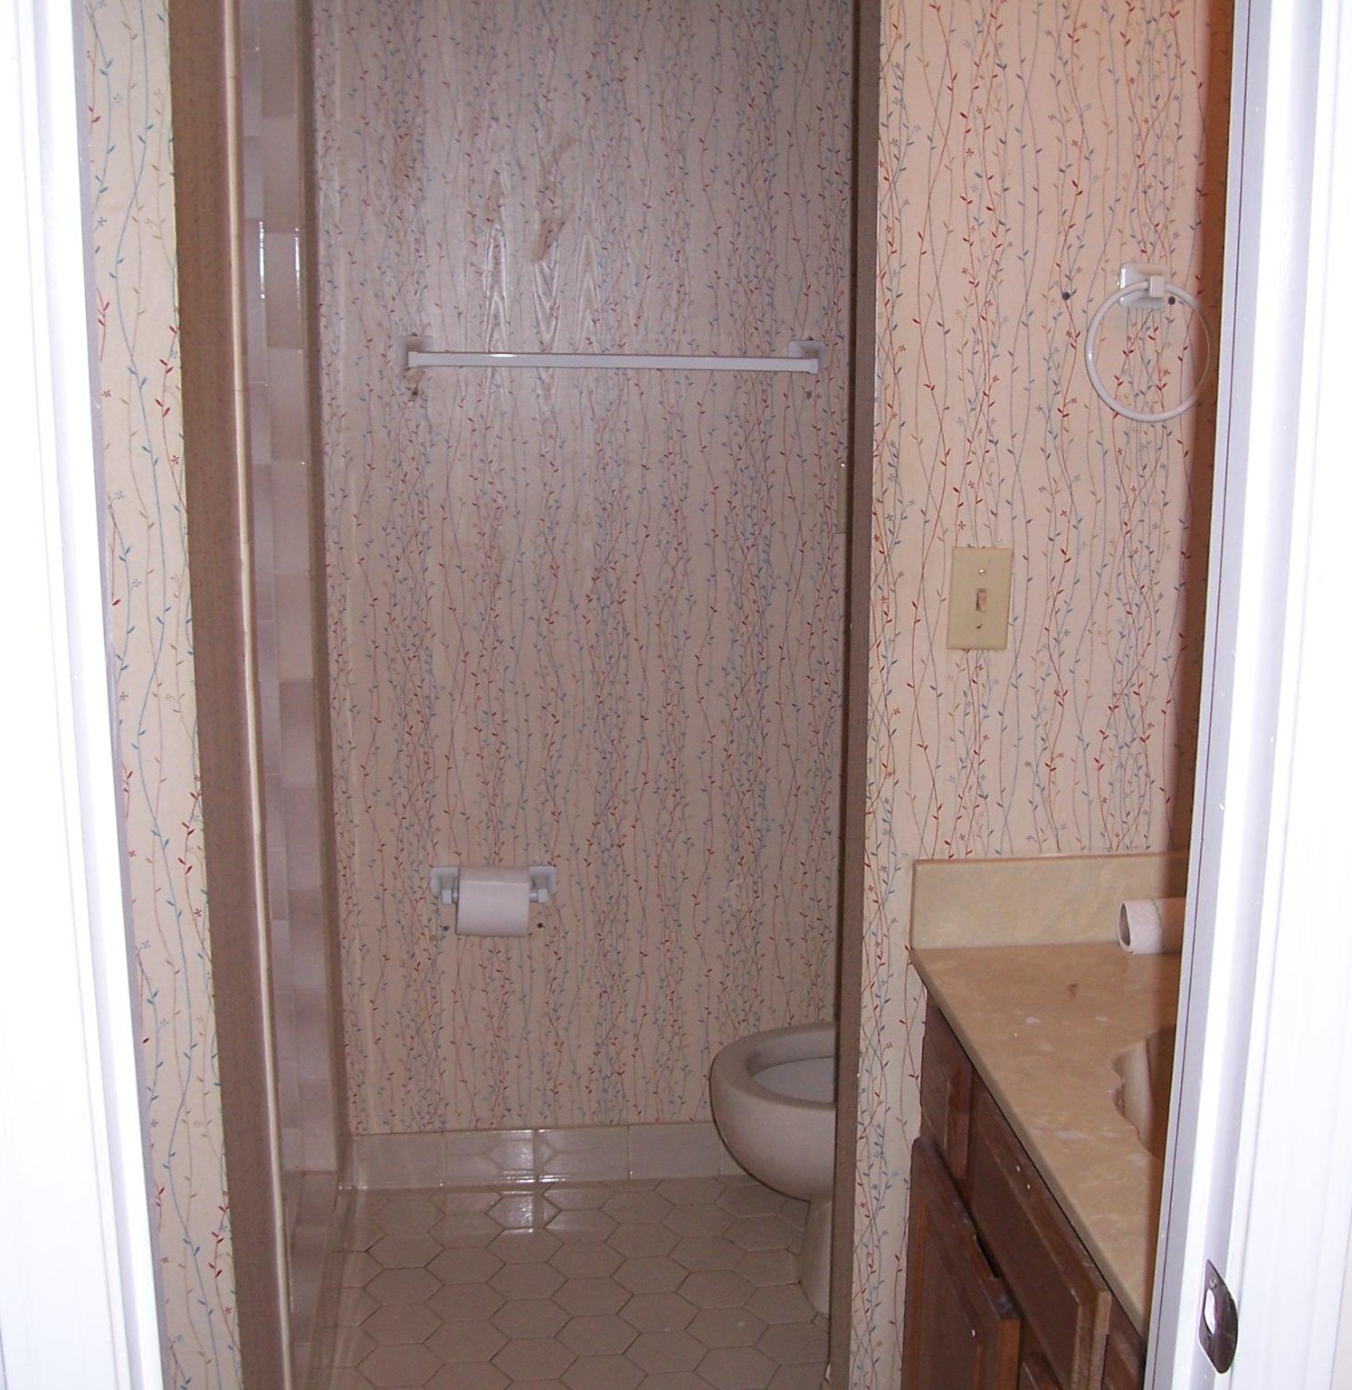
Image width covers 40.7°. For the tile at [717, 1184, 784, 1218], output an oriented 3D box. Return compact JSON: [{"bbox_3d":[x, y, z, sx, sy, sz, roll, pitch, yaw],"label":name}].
[{"bbox_3d":[0.120,0.822,2.941,0.118,0.008,0.102,-1,12,-7],"label":"tile"}]

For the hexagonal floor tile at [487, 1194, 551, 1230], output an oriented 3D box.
[{"bbox_3d":[-0.249,0.848,2.969,0.121,0.008,0.105,-1,12,-7],"label":"hexagonal floor tile"}]

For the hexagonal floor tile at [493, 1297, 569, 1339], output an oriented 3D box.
[{"bbox_3d":[-0.210,0.912,2.655,0.121,0.008,0.105,-1,12,-7],"label":"hexagonal floor tile"}]

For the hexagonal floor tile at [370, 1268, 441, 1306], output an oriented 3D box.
[{"bbox_3d":[-0.407,0.894,2.736,0.125,0.010,0.108,-1,12,-6],"label":"hexagonal floor tile"}]

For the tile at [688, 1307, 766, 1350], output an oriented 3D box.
[{"bbox_3d":[0.074,0.920,2.635,0.121,0.008,0.105,-1,12,-7],"label":"tile"}]

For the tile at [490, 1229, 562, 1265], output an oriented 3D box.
[{"bbox_3d":[-0.230,0.848,2.789,0.118,0.008,0.102,-1,12,-7],"label":"tile"}]

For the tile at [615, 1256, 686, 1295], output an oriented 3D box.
[{"bbox_3d":[-0.037,0.867,2.709,0.118,0.008,0.102,-1,12,-7],"label":"tile"}]

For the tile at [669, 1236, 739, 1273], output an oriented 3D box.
[{"bbox_3d":[0.050,0.876,2.840,0.125,0.010,0.108,-1,12,-6],"label":"tile"}]

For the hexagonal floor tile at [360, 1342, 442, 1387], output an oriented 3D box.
[{"bbox_3d":[-0.383,0.935,2.527,0.121,0.008,0.105,-1,12,-7],"label":"hexagonal floor tile"}]

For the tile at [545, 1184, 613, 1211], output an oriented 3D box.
[{"bbox_3d":[-0.159,0.839,3.020,0.125,0.010,0.085,-1,12,-6],"label":"tile"}]

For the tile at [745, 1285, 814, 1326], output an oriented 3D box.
[{"bbox_3d":[0.161,0.906,2.692,0.125,0.010,0.108,-1,12,-6],"label":"tile"}]

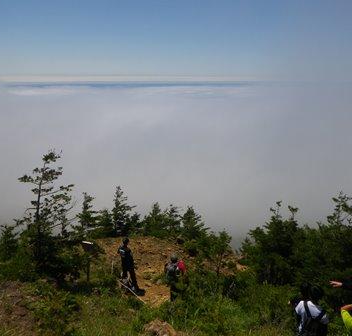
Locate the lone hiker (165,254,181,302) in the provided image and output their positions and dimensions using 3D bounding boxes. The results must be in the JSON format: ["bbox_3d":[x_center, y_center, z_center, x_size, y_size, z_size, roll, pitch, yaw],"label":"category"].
[{"bbox_3d":[-0.110,3.520,11.550,0.520,1.680,0.420,0,15,0],"label":"lone hiker"}]

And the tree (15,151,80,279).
[{"bbox_3d":[-4.050,1.560,11.450,1.900,4.350,1.800,0,15,0],"label":"tree"}]

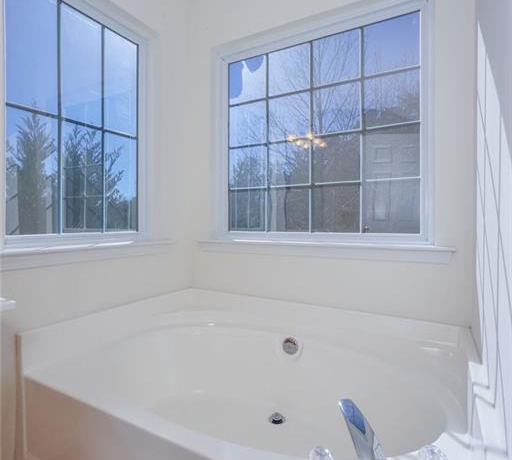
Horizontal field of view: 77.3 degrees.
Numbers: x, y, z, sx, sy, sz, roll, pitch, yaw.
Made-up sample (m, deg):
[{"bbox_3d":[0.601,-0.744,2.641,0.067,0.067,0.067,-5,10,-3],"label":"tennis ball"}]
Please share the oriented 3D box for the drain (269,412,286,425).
[{"bbox_3d":[0.095,0.840,1.423,0.075,0.025,0.075,0,1,0],"label":"drain"}]

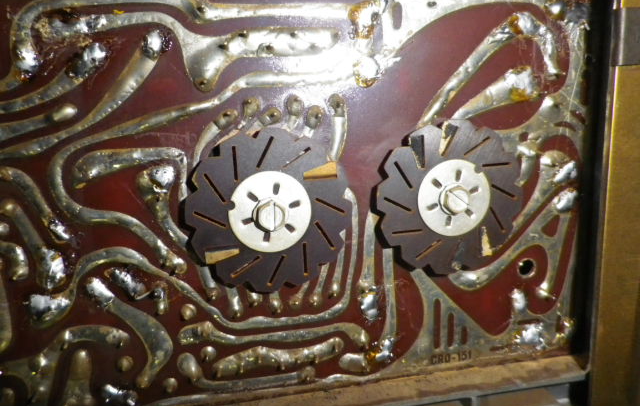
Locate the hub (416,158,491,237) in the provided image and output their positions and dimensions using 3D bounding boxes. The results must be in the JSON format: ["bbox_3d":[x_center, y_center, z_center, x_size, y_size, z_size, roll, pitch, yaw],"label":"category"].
[{"bbox_3d":[0.034,-0.001,0.115,0.019,0.019,0.004,-4,10,-9],"label":"hub"}]

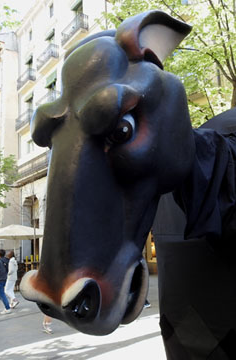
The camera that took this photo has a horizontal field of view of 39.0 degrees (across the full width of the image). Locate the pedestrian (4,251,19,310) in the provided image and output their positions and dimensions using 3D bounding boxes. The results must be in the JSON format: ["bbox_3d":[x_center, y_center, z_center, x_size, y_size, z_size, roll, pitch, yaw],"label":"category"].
[{"bbox_3d":[-3.317,3.104,10.378,0.580,1.690,0.480,-10,-13,31],"label":"pedestrian"}]

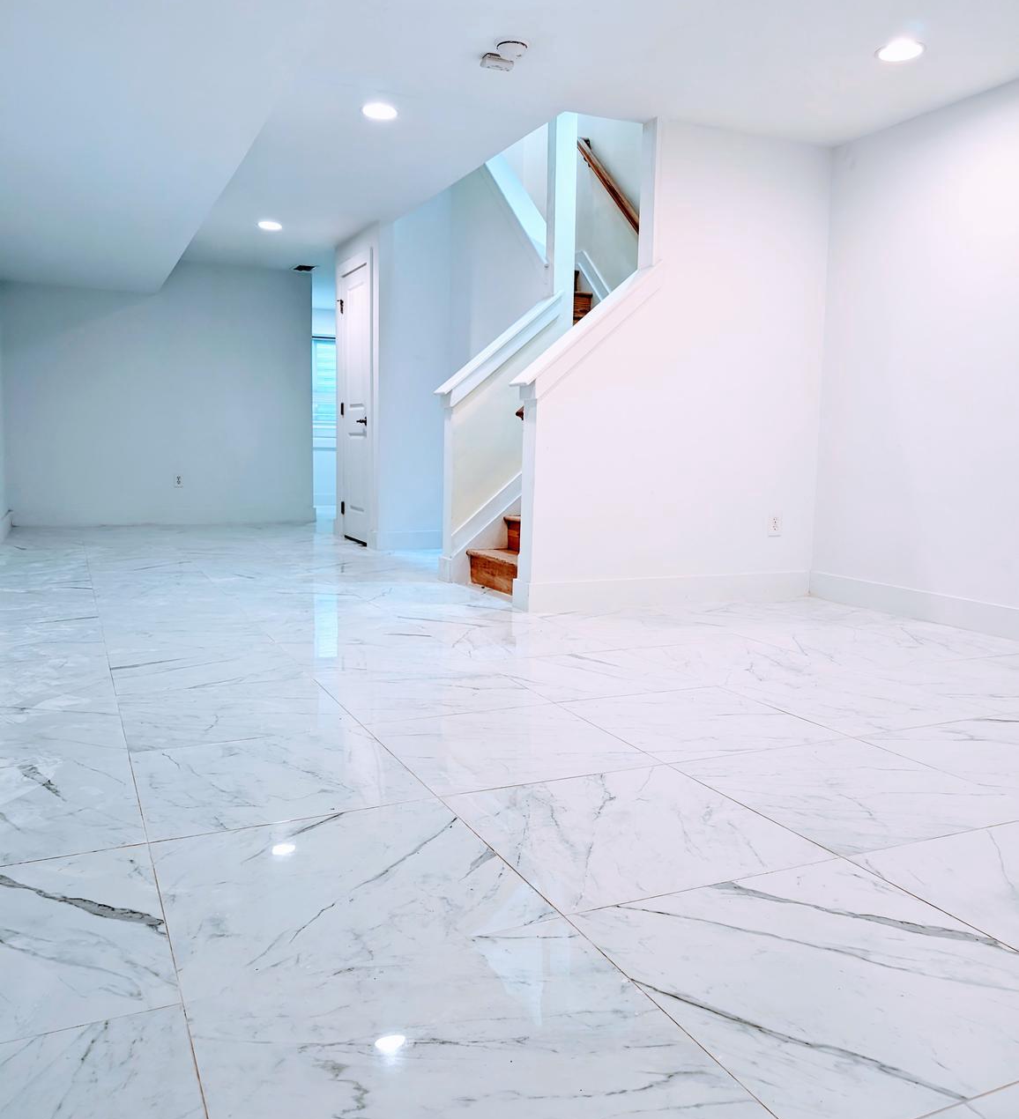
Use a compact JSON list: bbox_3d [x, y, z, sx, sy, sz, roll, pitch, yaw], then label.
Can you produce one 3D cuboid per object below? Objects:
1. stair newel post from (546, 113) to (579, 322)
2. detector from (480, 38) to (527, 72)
[{"bbox_3d":[0.308,-1.968,5.421,0.117,1.130,0.115,-2,8,-25],"label":"stair newel post"},{"bbox_3d":[-0.007,-1.997,3.720,0.132,0.045,0.190,-2,8,-25],"label":"detector"}]

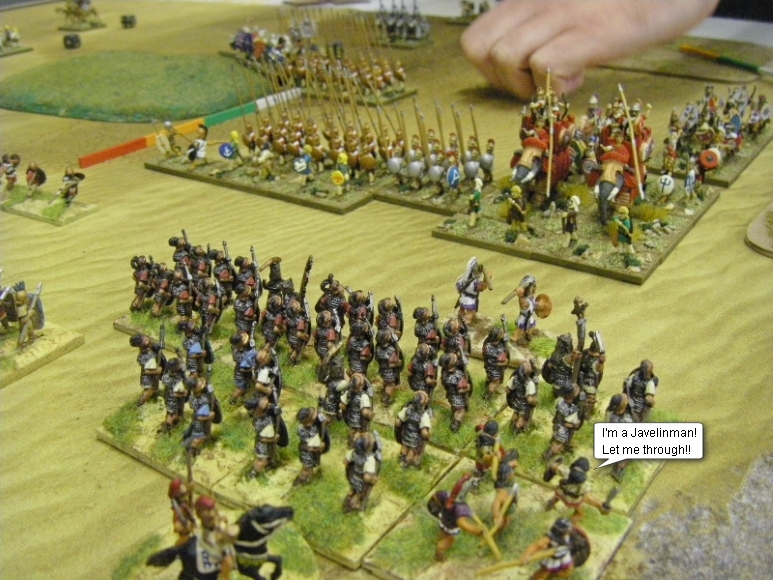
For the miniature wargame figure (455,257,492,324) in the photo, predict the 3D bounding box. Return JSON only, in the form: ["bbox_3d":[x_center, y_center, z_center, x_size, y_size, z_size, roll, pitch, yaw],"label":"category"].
[{"bbox_3d":[0.026,0.000,0.250,0.009,0.020,0.007,13,30,28],"label":"miniature wargame figure"}]

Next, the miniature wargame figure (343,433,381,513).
[{"bbox_3d":[-0.005,0.037,0.176,0.008,0.018,0.008,16,33,32],"label":"miniature wargame figure"}]

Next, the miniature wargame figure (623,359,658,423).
[{"bbox_3d":[0.060,0.025,0.200,0.009,0.019,0.007,8,29,20],"label":"miniature wargame figure"}]

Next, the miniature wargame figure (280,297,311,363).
[{"bbox_3d":[-0.025,0.011,0.234,0.008,0.018,0.008,13,30,26],"label":"miniature wargame figure"}]

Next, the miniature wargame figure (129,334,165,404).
[{"bbox_3d":[-0.061,0.020,0.217,0.008,0.020,0.009,17,32,33],"label":"miniature wargame figure"}]

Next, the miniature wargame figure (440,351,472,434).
[{"bbox_3d":[0.017,0.024,0.204,0.009,0.019,0.008,17,32,32],"label":"miniature wargame figure"}]

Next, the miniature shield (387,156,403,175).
[{"bbox_3d":[0.003,-0.052,0.357,0.007,0.007,0.002,15,31,30],"label":"miniature shield"}]

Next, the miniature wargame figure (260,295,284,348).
[{"bbox_3d":[-0.031,0.010,0.232,0.007,0.018,0.007,16,33,32],"label":"miniature wargame figure"}]

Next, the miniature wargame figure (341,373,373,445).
[{"bbox_3d":[-0.007,0.027,0.197,0.008,0.018,0.008,16,33,32],"label":"miniature wargame figure"}]

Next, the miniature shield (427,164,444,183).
[{"bbox_3d":[0.020,-0.048,0.350,0.007,0.007,0.002,17,32,33],"label":"miniature shield"}]

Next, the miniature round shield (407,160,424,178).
[{"bbox_3d":[0.012,-0.051,0.357,0.007,0.007,0.002,17,32,33],"label":"miniature round shield"}]

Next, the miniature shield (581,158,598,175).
[{"bbox_3d":[0.085,-0.052,0.357,0.006,0.006,0.002,15,31,30],"label":"miniature shield"}]

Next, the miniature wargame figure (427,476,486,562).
[{"bbox_3d":[0.013,0.044,0.164,0.012,0.017,0.009,12,31,26],"label":"miniature wargame figure"}]

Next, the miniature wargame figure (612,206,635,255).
[{"bbox_3d":[0.081,-0.020,0.292,0.007,0.016,0.006,11,30,24],"label":"miniature wargame figure"}]

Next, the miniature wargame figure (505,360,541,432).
[{"bbox_3d":[0.032,0.025,0.201,0.007,0.019,0.006,14,31,30],"label":"miniature wargame figure"}]

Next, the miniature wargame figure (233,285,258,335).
[{"bbox_3d":[-0.040,0.007,0.241,0.008,0.020,0.008,17,32,32],"label":"miniature wargame figure"}]

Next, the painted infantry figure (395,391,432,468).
[{"bbox_3d":[0.006,0.031,0.191,0.009,0.019,0.007,5,28,13],"label":"painted infantry figure"}]

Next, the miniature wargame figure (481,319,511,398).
[{"bbox_3d":[0.028,0.017,0.215,0.008,0.021,0.008,17,32,32],"label":"miniature wargame figure"}]

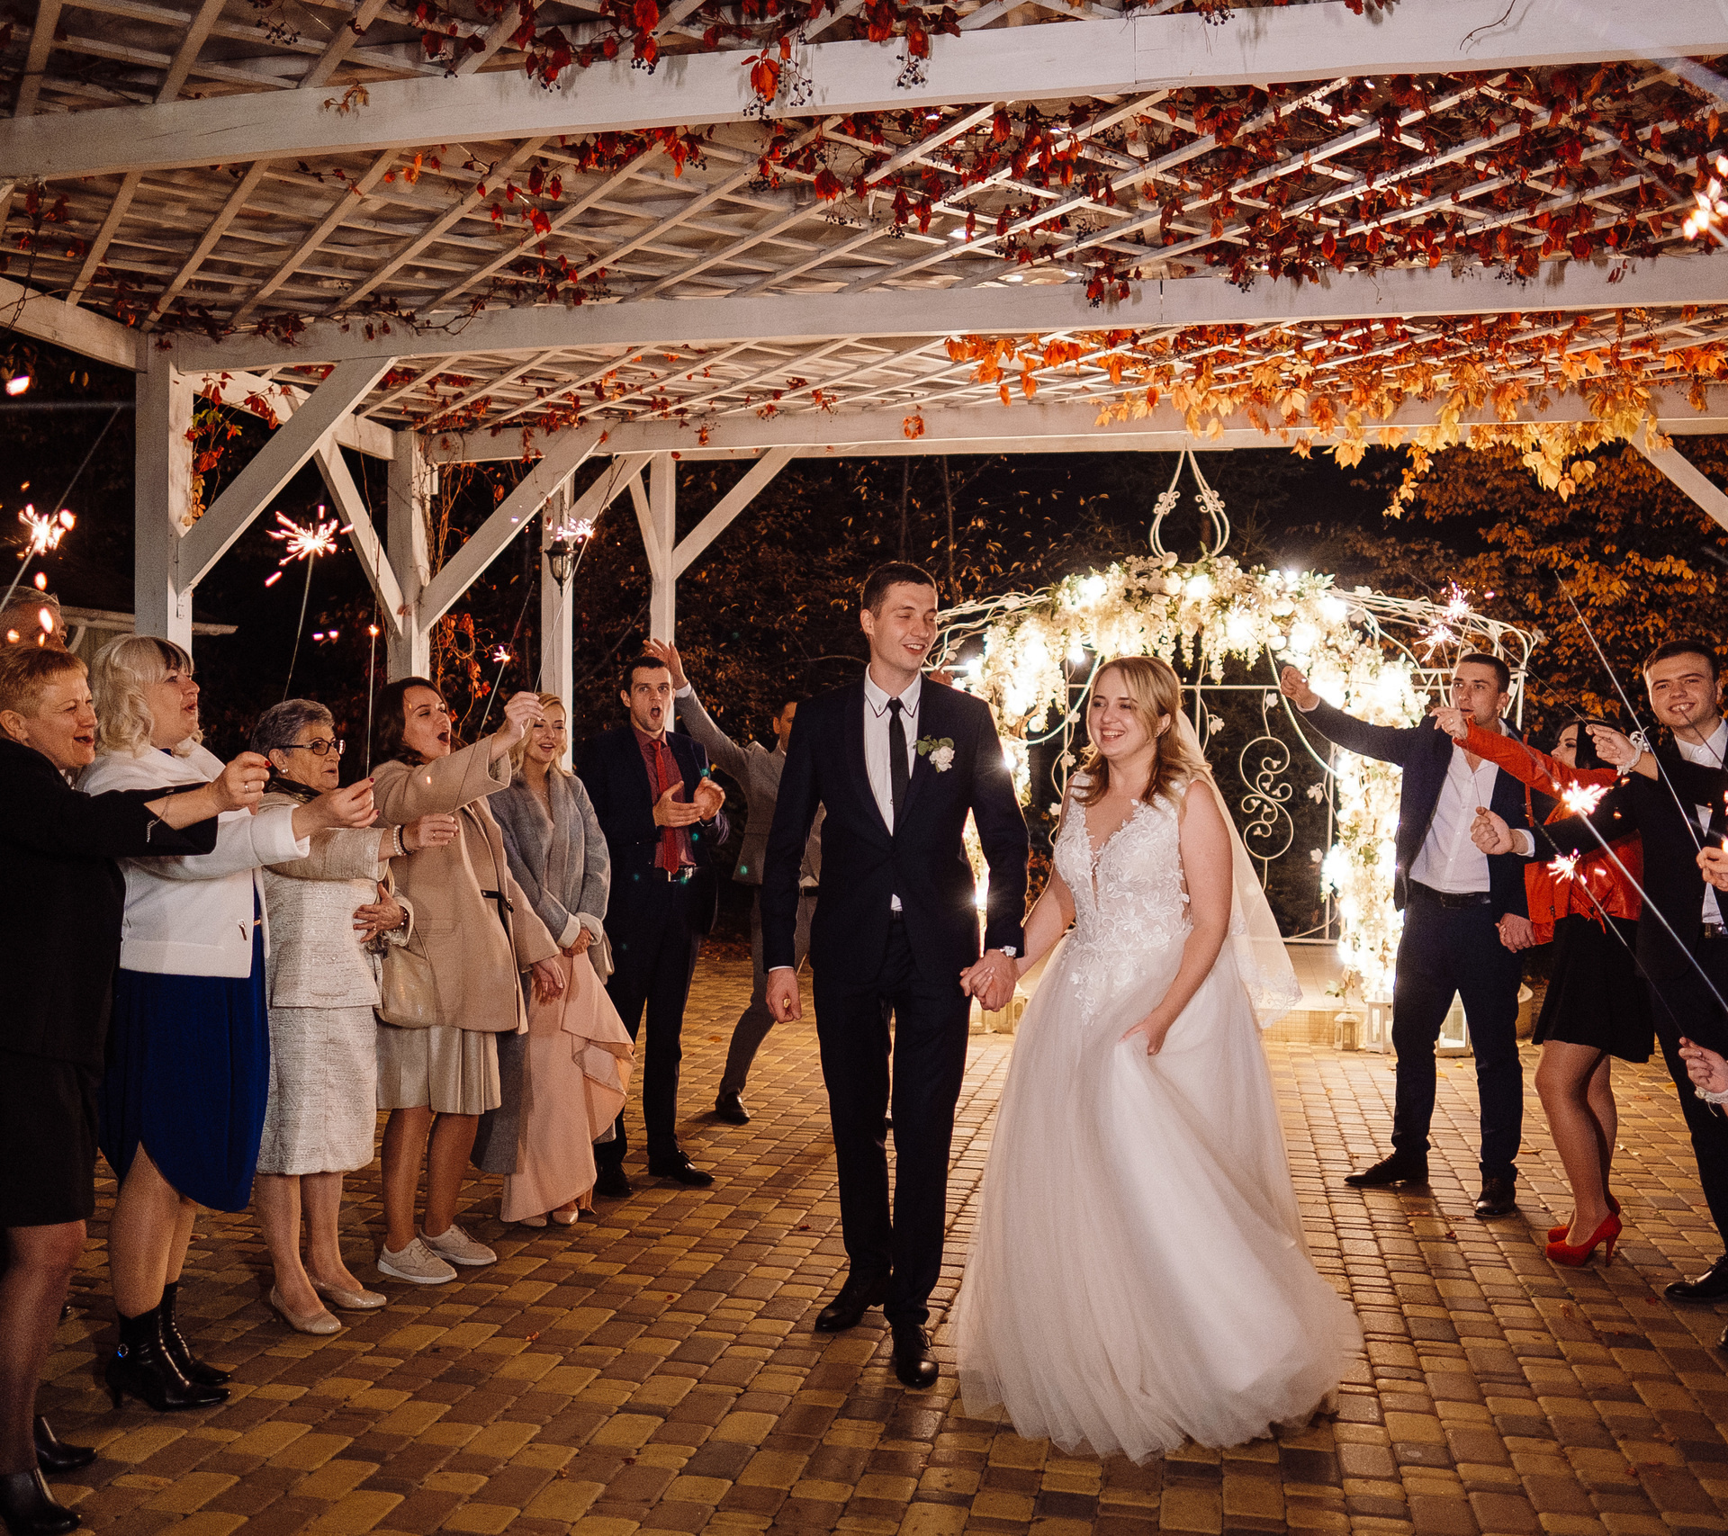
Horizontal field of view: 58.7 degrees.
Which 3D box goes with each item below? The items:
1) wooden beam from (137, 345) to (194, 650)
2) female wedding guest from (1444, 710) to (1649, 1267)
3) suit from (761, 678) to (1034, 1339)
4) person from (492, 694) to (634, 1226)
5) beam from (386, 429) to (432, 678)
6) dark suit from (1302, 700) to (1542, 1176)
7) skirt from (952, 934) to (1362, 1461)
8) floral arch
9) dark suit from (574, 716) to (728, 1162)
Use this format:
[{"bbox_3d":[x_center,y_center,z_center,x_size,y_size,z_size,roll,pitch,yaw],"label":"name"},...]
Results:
[{"bbox_3d":[-2.789,-0.168,6.142,0.150,3.086,0.150,0,0,13],"label":"wooden beam"},{"bbox_3d":[2.050,0.620,4.580,0.620,1.580,0.480,0,0,-22],"label":"female wedding guest"},{"bbox_3d":[0.070,0.555,3.780,0.660,1.550,0.420,0,0,2],"label":"suit"},{"bbox_3d":[-0.942,0.576,4.816,0.460,1.630,0.420,0,0,-27],"label":"person"},{"bbox_3d":[-2.306,-0.174,7.812,0.150,3.087,0.150,0,0,13],"label":"beam"},{"bbox_3d":[1.870,0.590,5.150,0.800,1.600,0.460,0,0,27],"label":"dark suit"},{"bbox_3d":[0.674,0.891,3.547,0.920,1.030,0.880,0,0,12],"label":"skirt"},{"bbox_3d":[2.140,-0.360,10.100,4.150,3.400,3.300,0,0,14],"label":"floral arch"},{"bbox_3d":[-0.715,0.591,5.176,0.530,1.500,0.380,0,0,-22],"label":"dark suit"}]

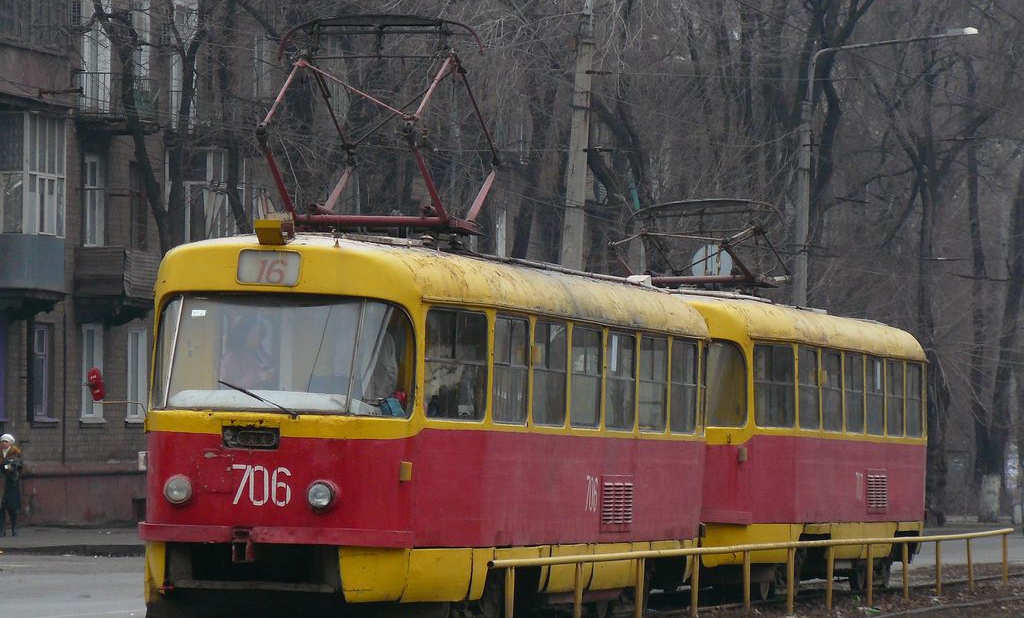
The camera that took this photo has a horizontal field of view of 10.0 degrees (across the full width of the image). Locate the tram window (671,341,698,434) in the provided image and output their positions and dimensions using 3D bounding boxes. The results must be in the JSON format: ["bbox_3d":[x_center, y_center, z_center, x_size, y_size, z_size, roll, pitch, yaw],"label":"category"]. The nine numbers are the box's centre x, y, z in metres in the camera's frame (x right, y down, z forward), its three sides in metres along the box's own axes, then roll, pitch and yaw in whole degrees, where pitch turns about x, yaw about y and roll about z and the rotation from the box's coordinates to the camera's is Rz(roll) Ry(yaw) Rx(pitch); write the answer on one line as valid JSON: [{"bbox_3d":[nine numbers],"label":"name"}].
[{"bbox_3d":[1.532,0.711,52.858,0.060,0.848,1.321,3,-1,12],"label":"tram window"}]

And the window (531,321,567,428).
[{"bbox_3d":[0.281,0.531,47.115,0.060,0.848,1.341,3,-1,12],"label":"window"}]

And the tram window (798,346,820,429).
[{"bbox_3d":[3.036,0.835,60.240,0.060,0.848,1.350,-2,-2,12],"label":"tram window"}]

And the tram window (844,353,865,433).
[{"bbox_3d":[3.668,0.925,63.138,0.060,0.848,1.344,-2,-2,12],"label":"tram window"}]

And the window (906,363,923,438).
[{"bbox_3d":[4.603,1.060,67.434,0.060,0.848,1.321,-2,-2,12],"label":"window"}]

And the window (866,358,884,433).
[{"bbox_3d":[3.981,0.970,64.577,0.060,0.848,1.322,-2,-2,12],"label":"window"}]

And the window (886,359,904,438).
[{"bbox_3d":[4.292,1.015,66.006,0.060,0.848,1.324,-2,-2,12],"label":"window"}]

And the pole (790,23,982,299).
[{"bbox_3d":[7.839,-0.644,123.600,4.000,10.750,0.350,1,-2,12],"label":"pole"}]

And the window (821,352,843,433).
[{"bbox_3d":[3.352,0.880,61.690,0.060,0.848,1.341,-2,-2,12],"label":"window"}]

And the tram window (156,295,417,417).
[{"bbox_3d":[-1.778,0.310,43.367,2.000,0.880,0.650,2,-1,12],"label":"tram window"}]

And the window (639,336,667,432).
[{"bbox_3d":[1.221,0.666,51.430,0.060,0.848,1.324,3,-1,12],"label":"window"}]

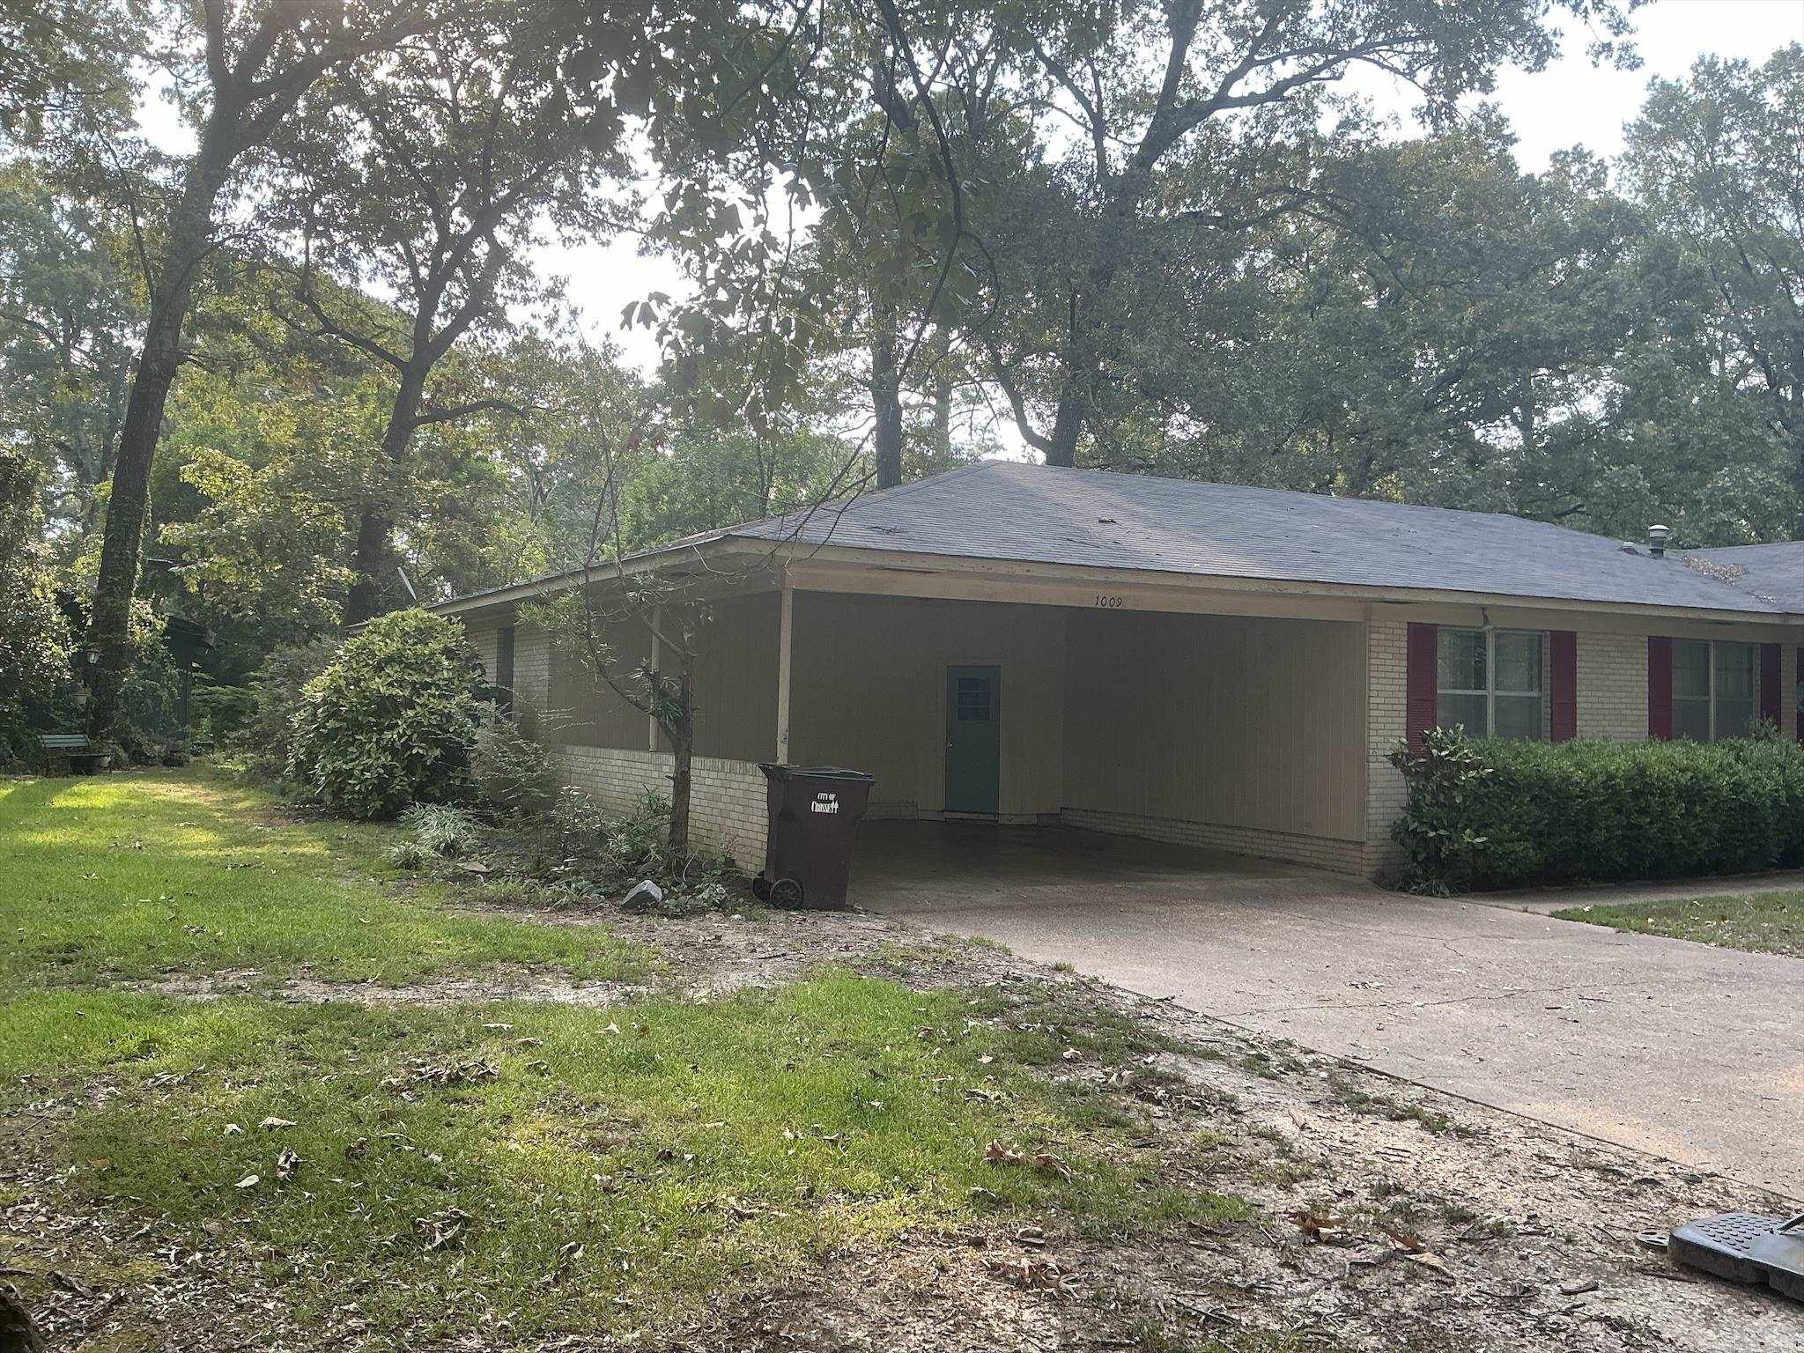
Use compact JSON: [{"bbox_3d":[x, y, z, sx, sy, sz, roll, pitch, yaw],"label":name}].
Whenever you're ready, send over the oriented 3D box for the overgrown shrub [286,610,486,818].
[{"bbox_3d":[-6.617,0.459,18.823,2.500,2.650,2.400,1,-1,-29],"label":"overgrown shrub"}]

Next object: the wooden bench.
[{"bbox_3d":[-15.301,1.465,27.007,0.580,0.790,1.220,1,-1,12],"label":"wooden bench"}]

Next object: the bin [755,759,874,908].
[{"bbox_3d":[-0.704,1.289,11.910,0.830,1.110,0.680,1,-1,-18],"label":"bin"}]

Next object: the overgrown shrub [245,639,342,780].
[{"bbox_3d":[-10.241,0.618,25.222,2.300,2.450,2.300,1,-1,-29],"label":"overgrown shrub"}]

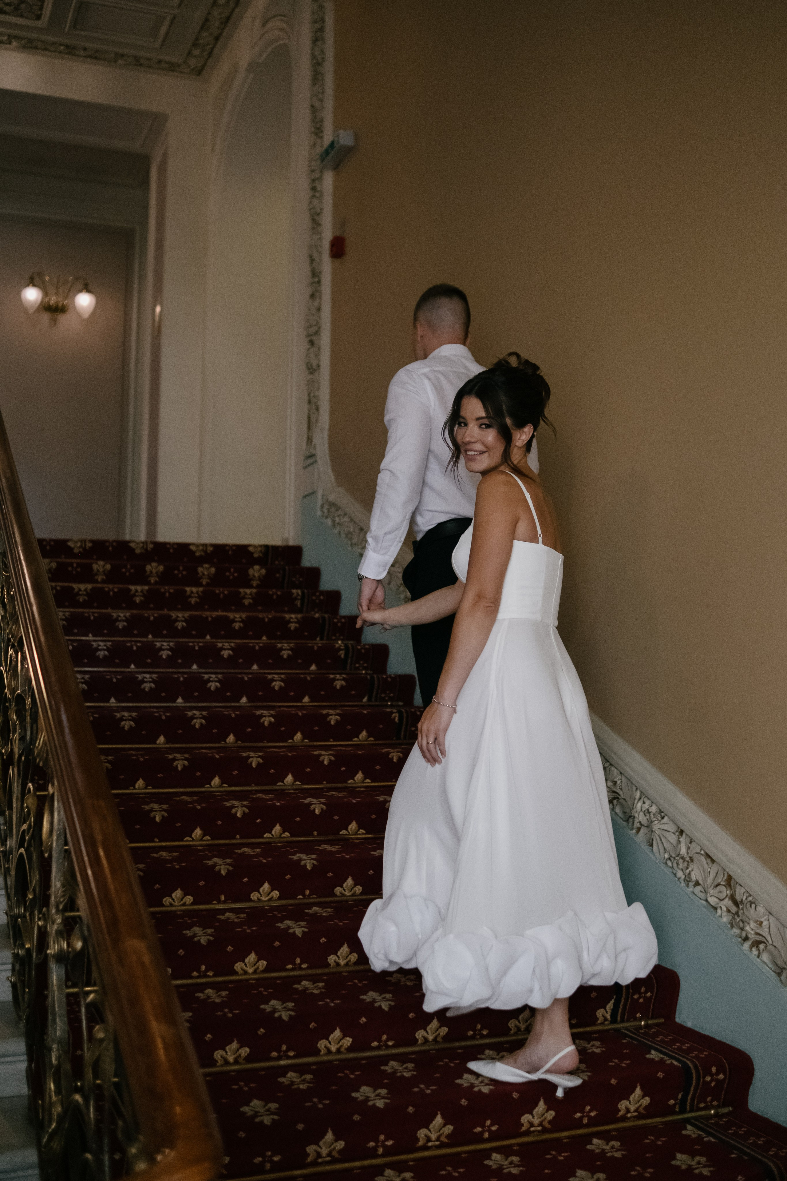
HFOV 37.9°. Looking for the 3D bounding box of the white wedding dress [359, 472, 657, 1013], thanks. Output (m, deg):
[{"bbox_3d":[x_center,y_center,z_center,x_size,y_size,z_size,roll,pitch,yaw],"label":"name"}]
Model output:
[{"bbox_3d":[0.280,0.340,2.810,0.700,1.260,0.620,-2,-5,30],"label":"white wedding dress"}]

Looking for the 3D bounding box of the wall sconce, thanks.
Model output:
[{"bbox_3d":[-2.718,-2.365,9.300,0.600,0.380,0.300,2,-4,-20],"label":"wall sconce"}]

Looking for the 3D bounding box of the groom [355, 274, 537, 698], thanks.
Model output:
[{"bbox_3d":[0.171,0.034,3.420,0.560,1.870,0.460,3,-4,-28],"label":"groom"}]

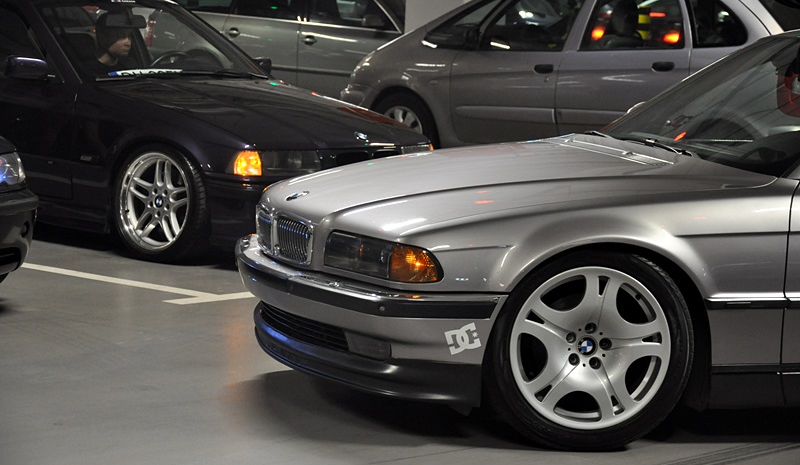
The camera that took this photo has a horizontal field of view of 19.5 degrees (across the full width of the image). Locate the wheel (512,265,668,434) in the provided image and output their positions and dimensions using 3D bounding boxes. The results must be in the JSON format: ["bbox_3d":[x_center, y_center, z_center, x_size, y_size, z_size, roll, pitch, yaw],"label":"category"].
[{"bbox_3d":[0.585,0.355,7.454,0.520,0.520,0.230,2,4,-8],"label":"wheel"}]

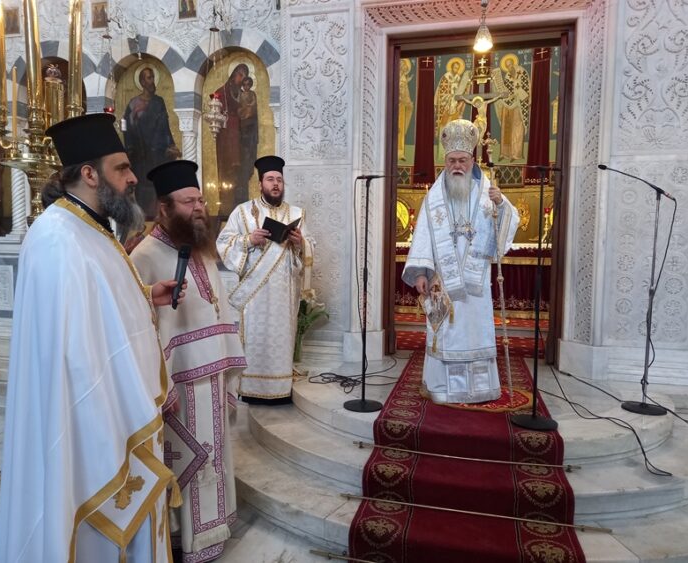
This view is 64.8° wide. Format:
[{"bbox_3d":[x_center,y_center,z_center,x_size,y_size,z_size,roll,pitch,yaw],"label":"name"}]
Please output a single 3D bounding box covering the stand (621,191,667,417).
[{"bbox_3d":[1.967,0.116,3.475,0.260,1.409,0.260,1,5,6],"label":"stand"}]

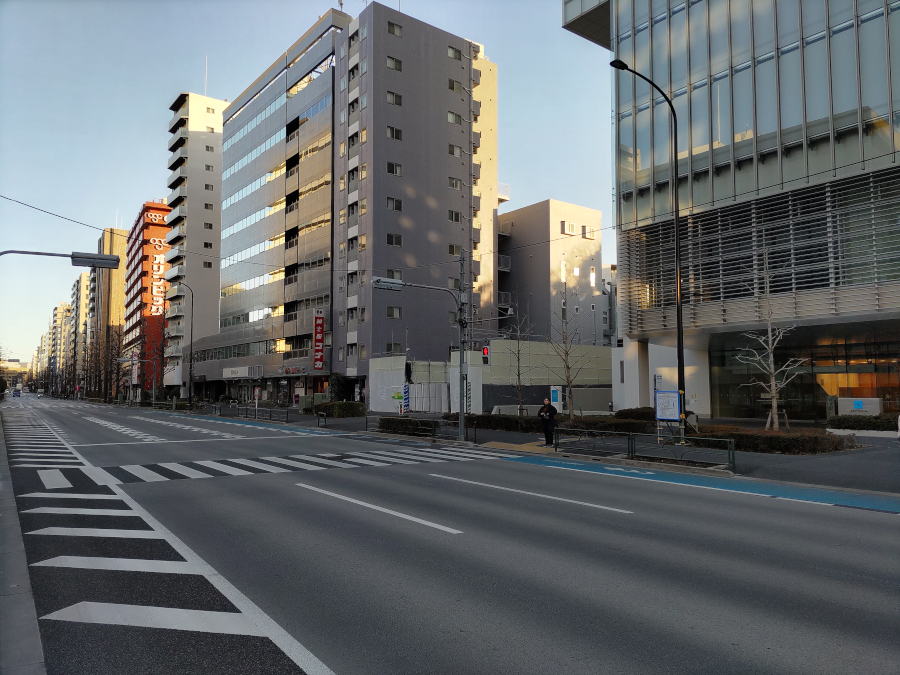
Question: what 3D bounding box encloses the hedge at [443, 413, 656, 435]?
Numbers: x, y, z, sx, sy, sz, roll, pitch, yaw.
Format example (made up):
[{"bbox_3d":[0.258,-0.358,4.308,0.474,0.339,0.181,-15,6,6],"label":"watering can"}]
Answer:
[{"bbox_3d":[4.150,4.036,31.378,3.000,0.640,10.800,3,-6,-35],"label":"hedge"}]

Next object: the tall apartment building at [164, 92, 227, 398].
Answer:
[{"bbox_3d":[-37.700,-13.023,106.977,12.000,46.500,11.000,3,-6,-37],"label":"tall apartment building"}]

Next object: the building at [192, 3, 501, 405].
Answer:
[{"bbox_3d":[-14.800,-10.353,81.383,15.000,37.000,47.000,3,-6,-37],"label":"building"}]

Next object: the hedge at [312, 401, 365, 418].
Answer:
[{"bbox_3d":[-7.960,5.234,48.437,2.300,0.930,4.000,3,-6,-35],"label":"hedge"}]

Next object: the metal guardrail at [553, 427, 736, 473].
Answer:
[{"bbox_3d":[4.830,2.891,17.726,0.100,0.750,6.100,3,-5,-32],"label":"metal guardrail"}]

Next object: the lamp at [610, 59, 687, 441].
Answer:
[{"bbox_3d":[6.900,-2.842,23.451,3.800,13.000,0.400,3,-6,-35],"label":"lamp"}]

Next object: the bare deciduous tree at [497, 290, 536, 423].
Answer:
[{"bbox_3d":[3.350,1.182,33.011,1.700,6.600,1.700,3,-6,-35],"label":"bare deciduous tree"}]

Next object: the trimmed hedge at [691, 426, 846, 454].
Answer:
[{"bbox_3d":[10.100,3.275,21.407,3.000,0.550,4.000,3,-6,-35],"label":"trimmed hedge"}]

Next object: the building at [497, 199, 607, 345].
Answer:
[{"bbox_3d":[8.200,-2.214,59.565,6.500,17.400,8.200,3,-6,-37],"label":"building"}]

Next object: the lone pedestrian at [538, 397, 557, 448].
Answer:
[{"bbox_3d":[3.200,2.792,22.148,0.580,1.640,0.380,-3,-5,30],"label":"lone pedestrian"}]

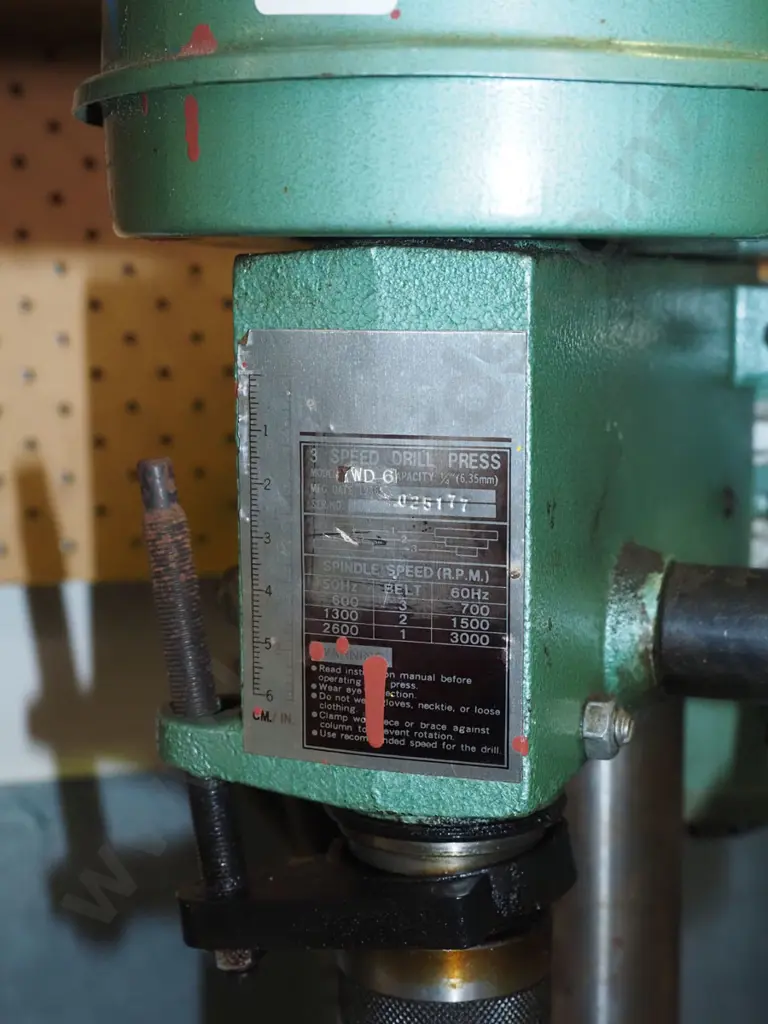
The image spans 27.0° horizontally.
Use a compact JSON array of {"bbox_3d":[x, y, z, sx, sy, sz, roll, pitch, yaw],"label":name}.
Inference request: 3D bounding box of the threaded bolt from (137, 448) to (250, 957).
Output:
[{"bbox_3d":[-0.036,0.040,0.310,0.008,0.101,0.008,-9,5,-8],"label":"threaded bolt"}]

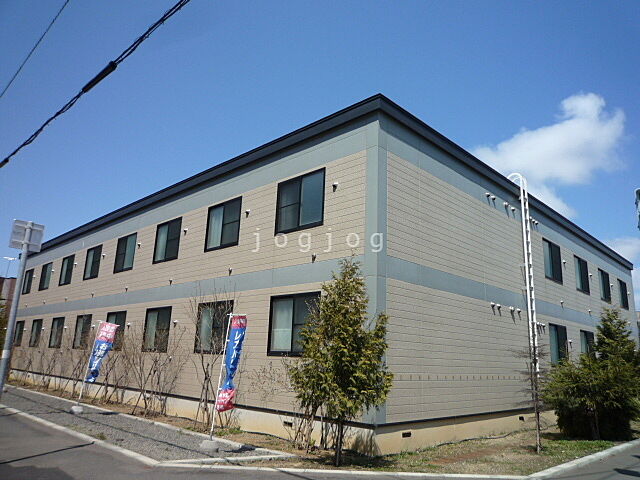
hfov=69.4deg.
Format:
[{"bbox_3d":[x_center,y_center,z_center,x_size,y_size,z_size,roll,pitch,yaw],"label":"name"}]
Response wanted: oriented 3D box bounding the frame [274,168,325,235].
[{"bbox_3d":[-0.488,-0.895,11.101,1.664,1.391,0.100,-12,-20,43],"label":"frame"}]

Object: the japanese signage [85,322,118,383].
[{"bbox_3d":[-6.442,3.356,13.757,0.570,1.750,0.160,20,-21,-37],"label":"japanese signage"}]

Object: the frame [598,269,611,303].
[{"bbox_3d":[13.059,2.131,21.145,0.130,1.380,1.680,-12,-19,43],"label":"frame"}]

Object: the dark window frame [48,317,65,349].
[{"bbox_3d":[-12.055,4.250,21.181,1.680,1.380,0.130,-12,-19,43],"label":"dark window frame"}]

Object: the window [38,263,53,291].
[{"bbox_3d":[-14.222,1.940,24.000,1.660,1.360,0.120,-12,-20,43],"label":"window"}]

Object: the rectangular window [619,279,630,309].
[{"bbox_3d":[15.118,2.751,23.006,0.120,1.360,1.680,-12,-20,43],"label":"rectangular window"}]

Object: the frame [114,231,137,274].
[{"bbox_3d":[-7.313,0.526,17.388,1.660,1.360,0.120,-12,-20,43],"label":"frame"}]

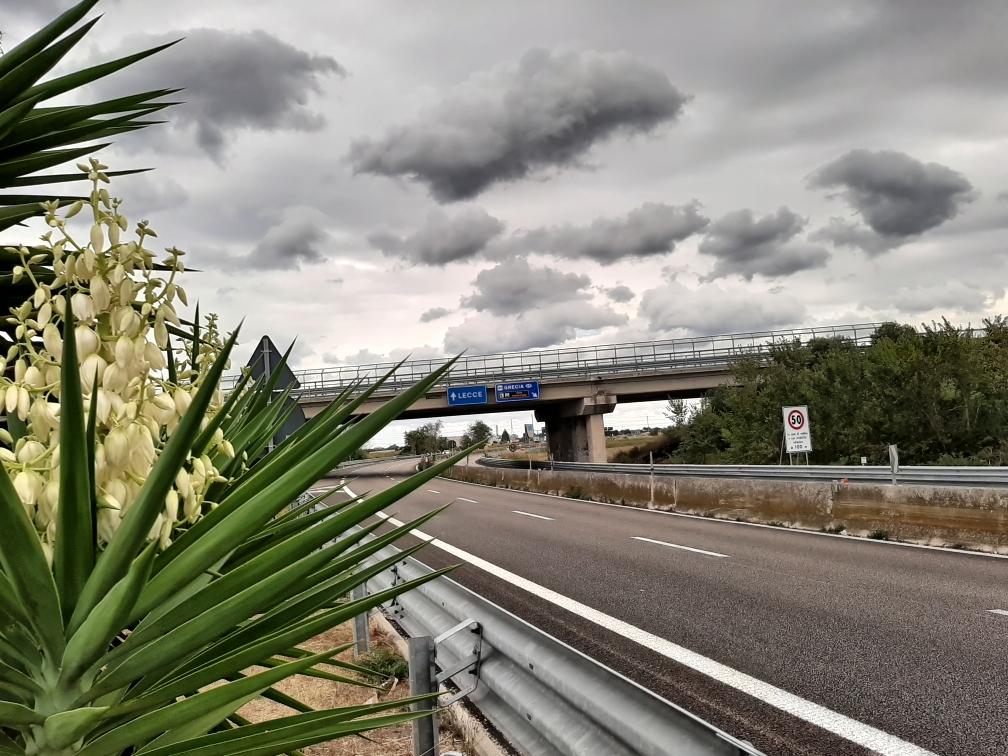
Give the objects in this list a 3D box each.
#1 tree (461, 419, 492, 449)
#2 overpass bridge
[{"bbox_3d":[-6.356,12.829,175.000,7.063,6.934,6.710,-4,-5,-2],"label":"tree"},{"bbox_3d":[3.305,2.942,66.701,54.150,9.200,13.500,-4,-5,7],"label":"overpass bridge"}]

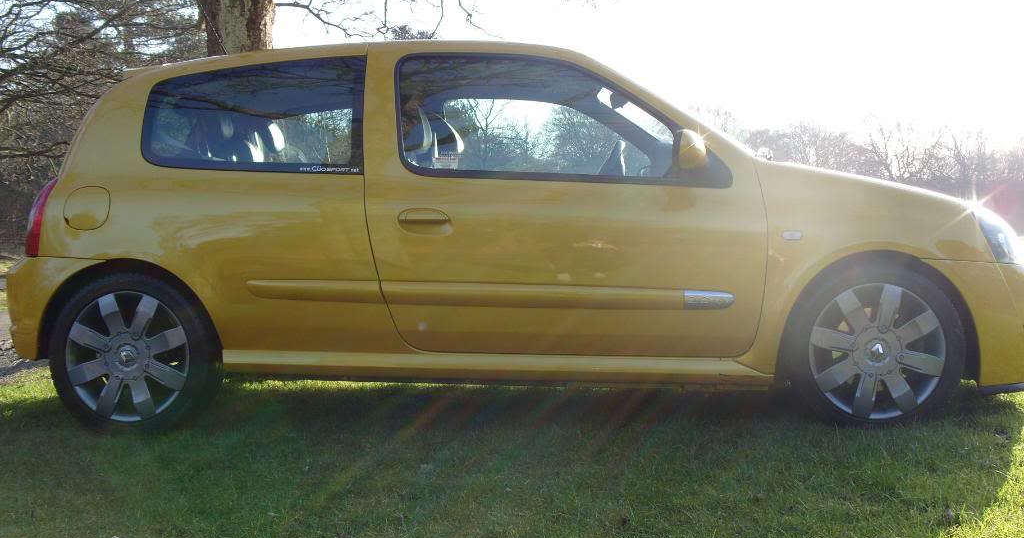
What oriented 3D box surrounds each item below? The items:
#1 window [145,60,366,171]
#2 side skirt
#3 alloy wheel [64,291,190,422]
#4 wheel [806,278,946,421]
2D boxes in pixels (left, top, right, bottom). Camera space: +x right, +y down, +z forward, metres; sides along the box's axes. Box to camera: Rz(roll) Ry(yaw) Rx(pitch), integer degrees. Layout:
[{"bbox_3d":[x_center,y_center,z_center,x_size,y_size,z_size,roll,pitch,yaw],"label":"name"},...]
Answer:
[{"bbox_3d":[-0.890,-0.525,3.575,0.762,0.435,0.060,-1,-19,3],"label":"window"},{"bbox_3d":[-0.057,0.331,3.448,1.817,0.097,0.090,1,3,3],"label":"side skirt"},{"bbox_3d":[-1.288,0.293,3.571,0.438,0.438,0.170,-1,3,3],"label":"alloy wheel"},{"bbox_3d":[1.182,0.261,3.418,0.438,0.438,0.170,-1,3,3],"label":"wheel"}]

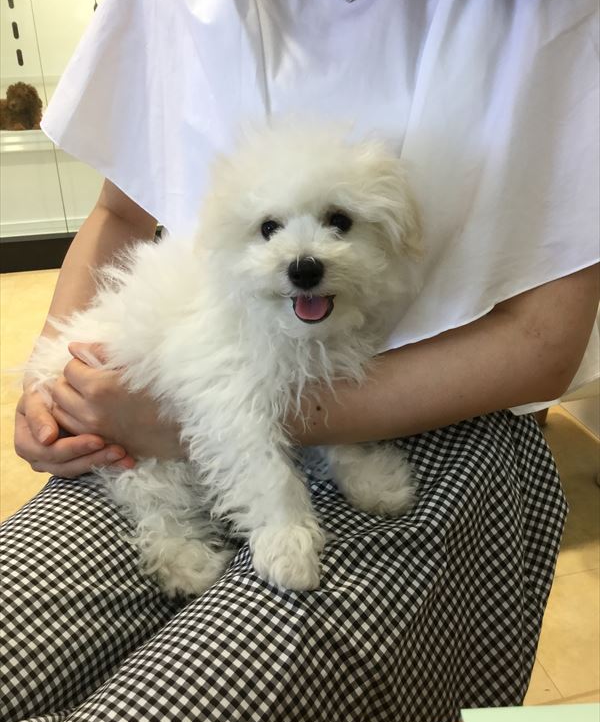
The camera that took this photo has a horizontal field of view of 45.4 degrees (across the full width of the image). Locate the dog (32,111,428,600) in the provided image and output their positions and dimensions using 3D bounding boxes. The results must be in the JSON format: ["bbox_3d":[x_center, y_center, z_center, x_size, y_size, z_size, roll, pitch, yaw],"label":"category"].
[{"bbox_3d":[-0.062,-0.017,0.591,0.265,0.330,0.215,24,36,37],"label":"dog"}]

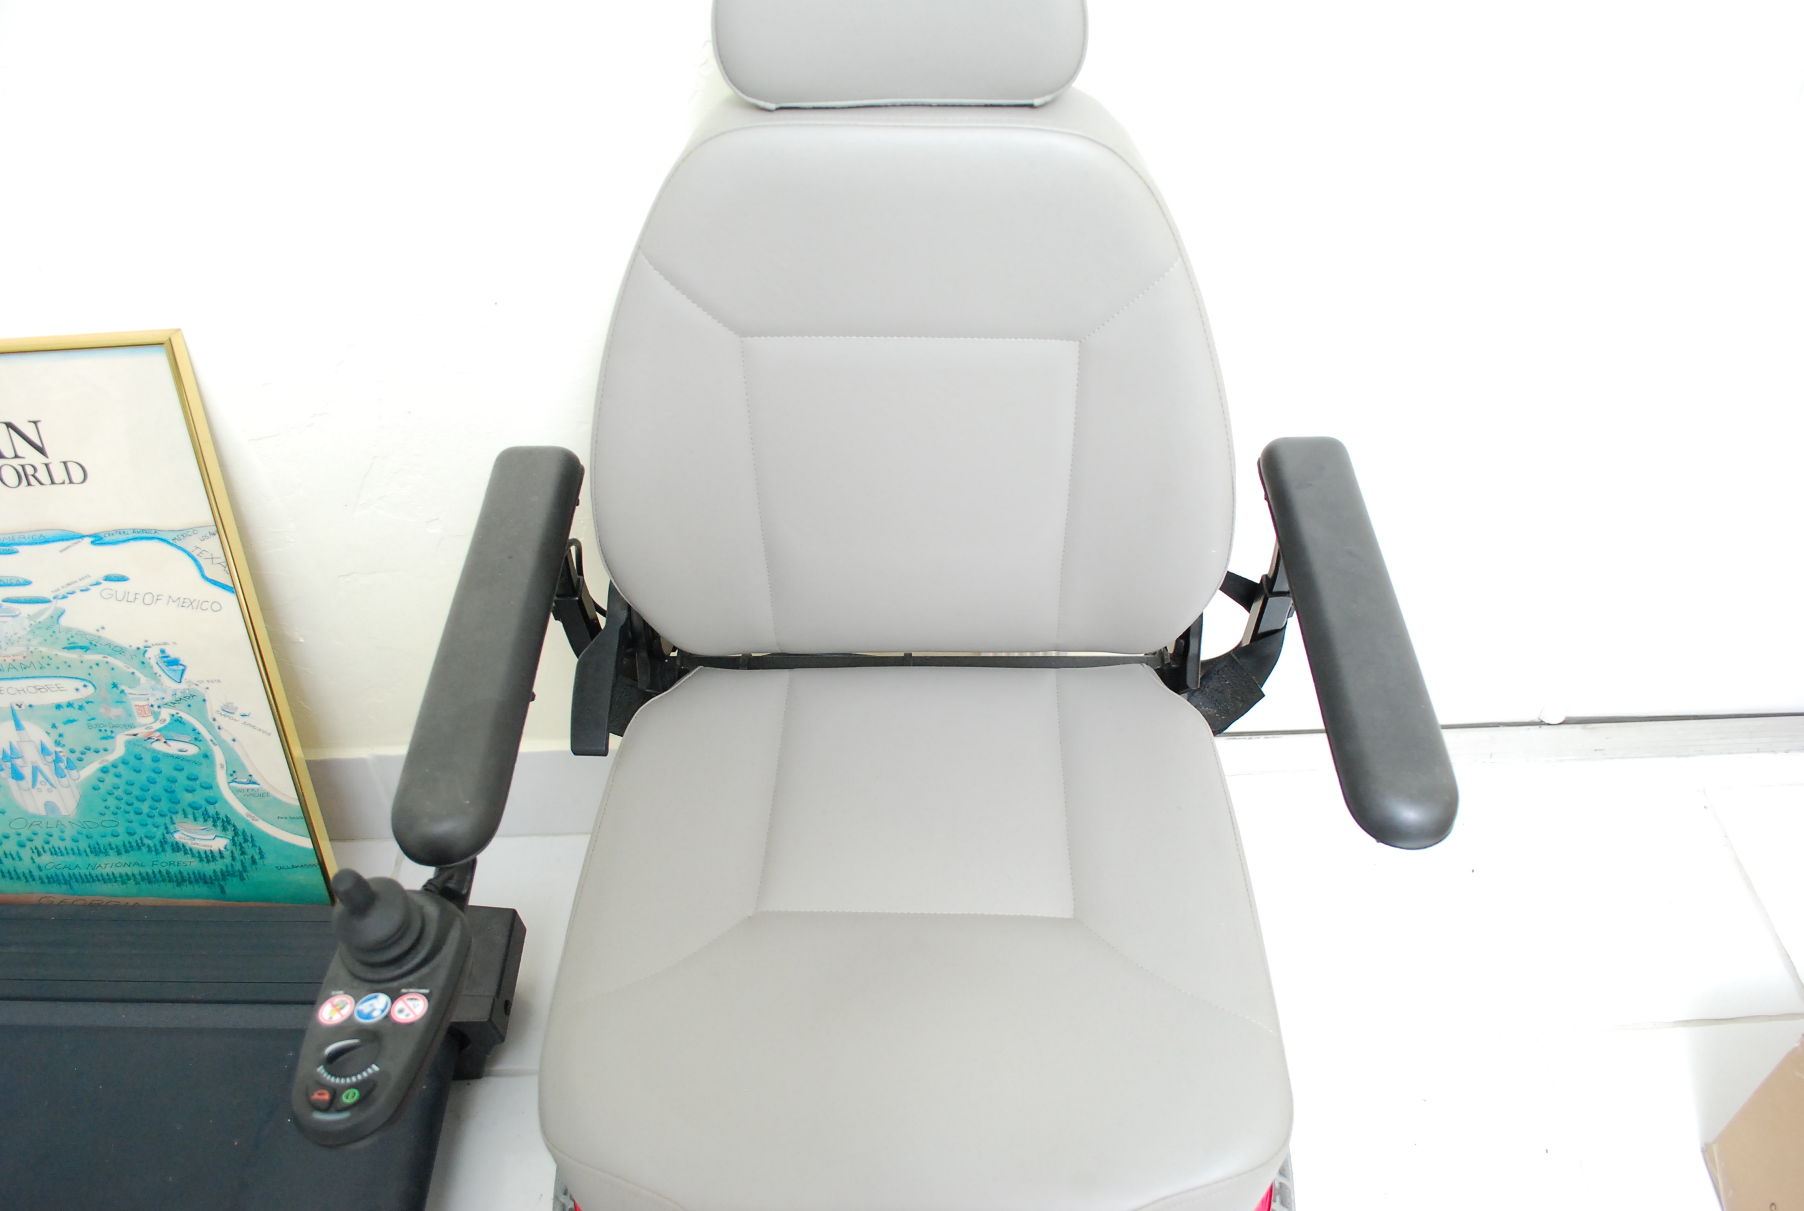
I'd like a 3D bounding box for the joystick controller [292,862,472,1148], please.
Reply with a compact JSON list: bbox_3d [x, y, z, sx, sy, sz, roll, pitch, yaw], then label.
[{"bbox_3d":[-0.281,0.204,0.720,0.076,0.100,0.161,-3,37,2],"label":"joystick controller"}]

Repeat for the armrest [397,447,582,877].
[{"bbox_3d":[-0.274,0.017,0.920,0.059,0.036,0.342,-1,49,1],"label":"armrest"}]

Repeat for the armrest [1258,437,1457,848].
[{"bbox_3d":[0.299,0.008,0.906,0.058,0.036,0.334,-1,49,1],"label":"armrest"}]

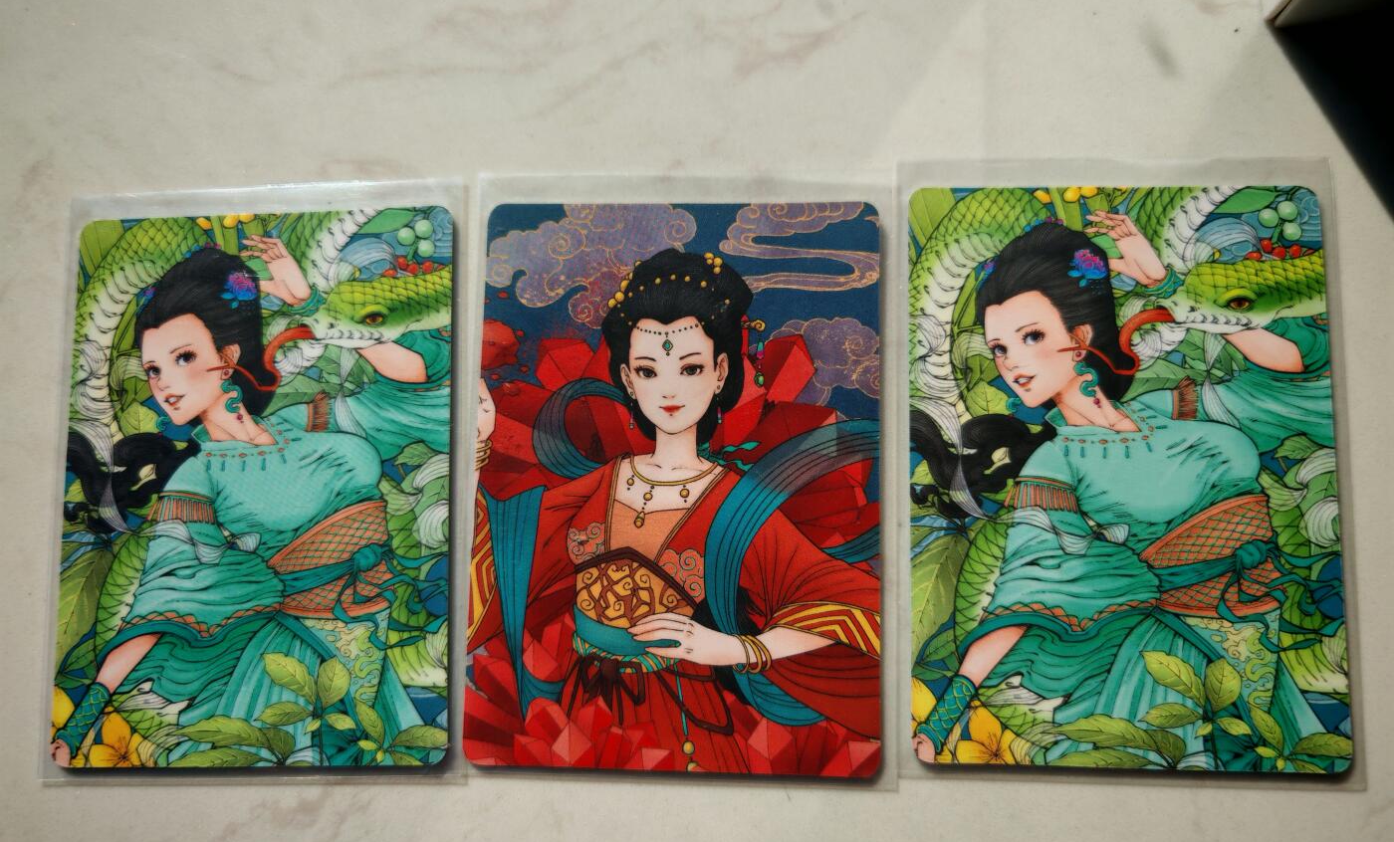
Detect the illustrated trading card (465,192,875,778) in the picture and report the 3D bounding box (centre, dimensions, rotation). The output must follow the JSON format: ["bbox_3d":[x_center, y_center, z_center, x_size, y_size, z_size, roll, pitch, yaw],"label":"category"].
[{"bbox_3d":[-0.003,0.009,0.169,0.063,0.001,0.088,1,83,4],"label":"illustrated trading card"}]

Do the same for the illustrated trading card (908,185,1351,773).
[{"bbox_3d":[0.064,0.007,0.165,0.063,0.001,0.088,1,83,4],"label":"illustrated trading card"}]

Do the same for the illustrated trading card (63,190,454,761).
[{"bbox_3d":[-0.070,0.010,0.173,0.063,0.001,0.088,-2,82,4],"label":"illustrated trading card"}]

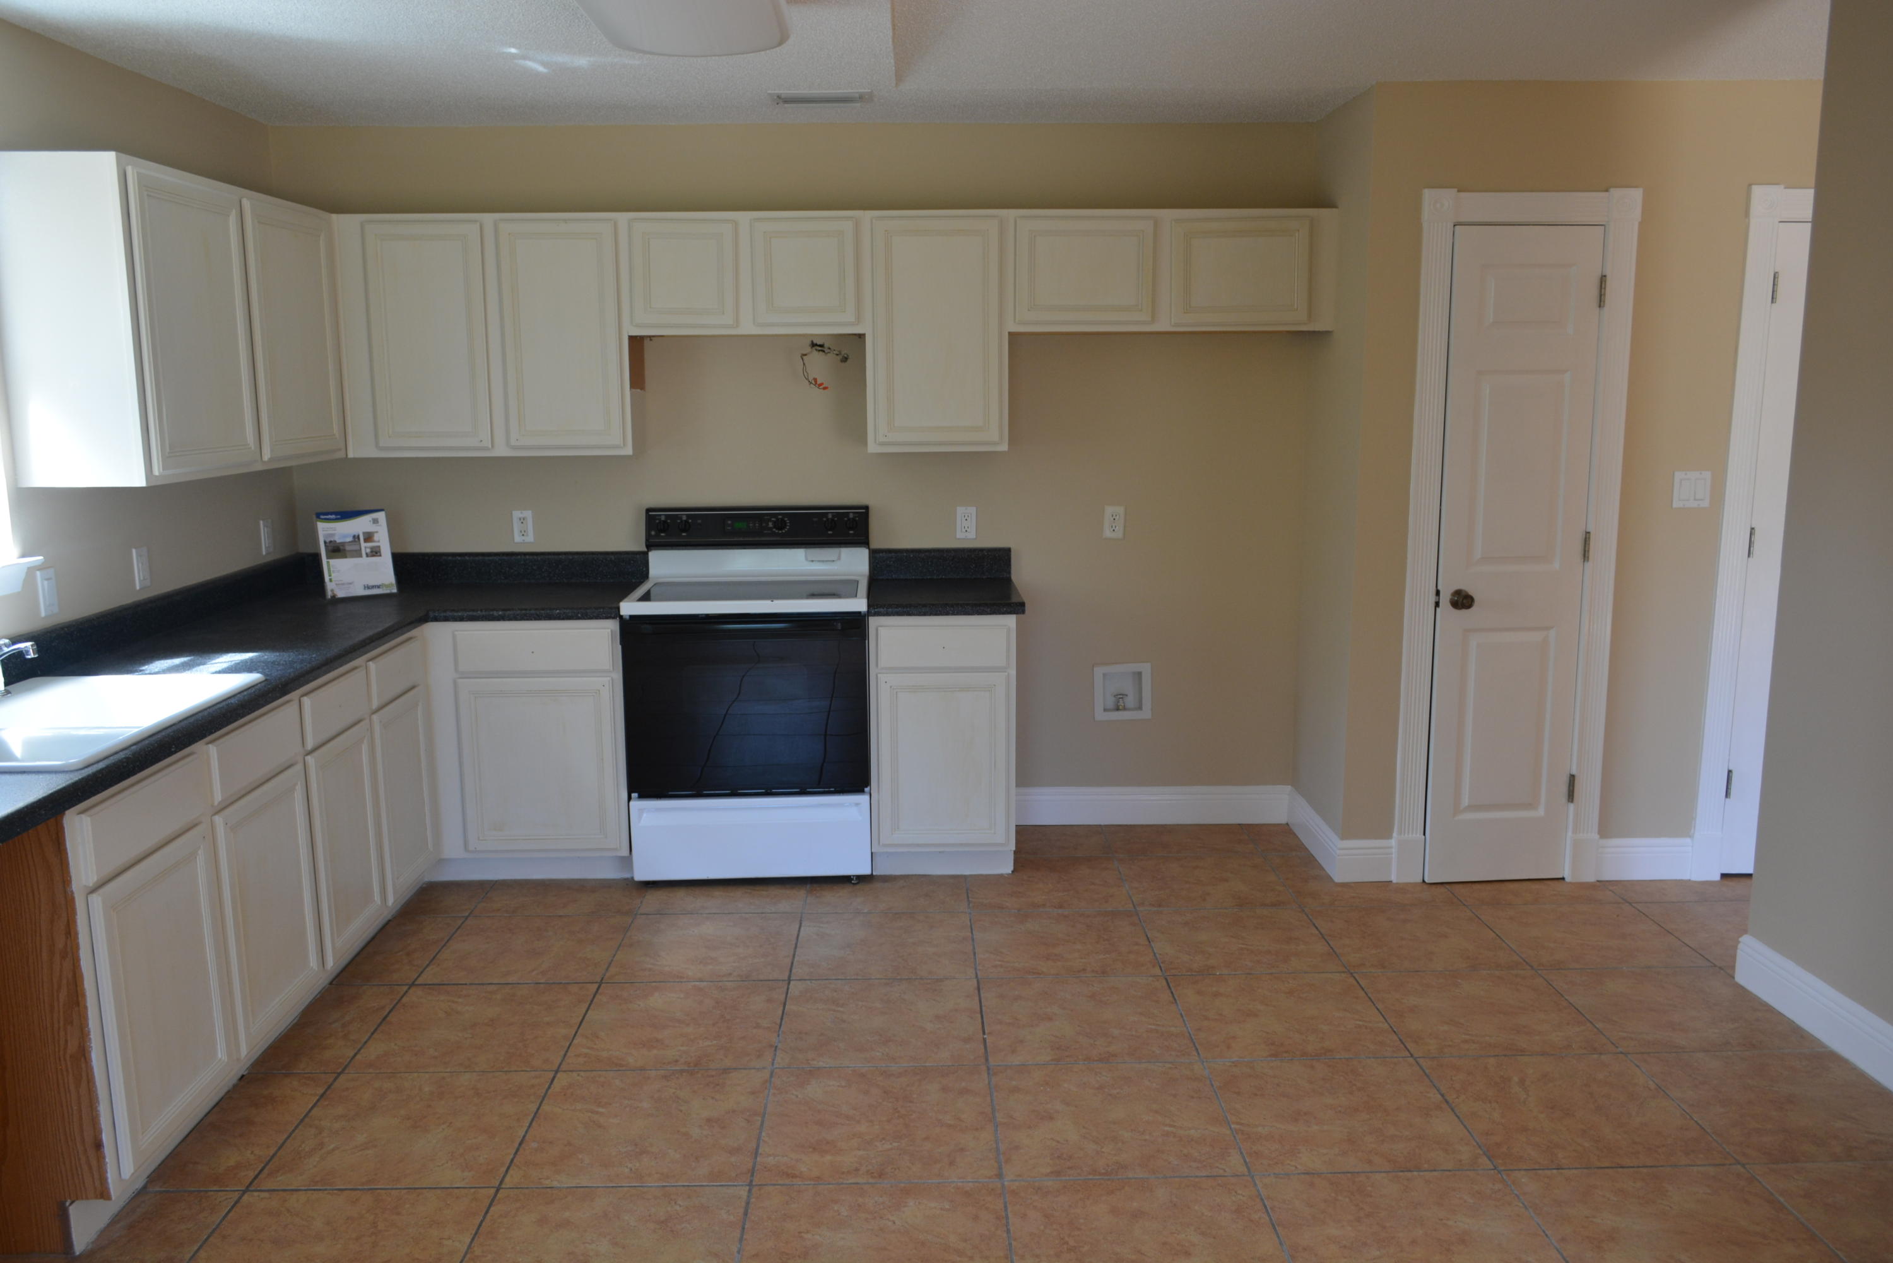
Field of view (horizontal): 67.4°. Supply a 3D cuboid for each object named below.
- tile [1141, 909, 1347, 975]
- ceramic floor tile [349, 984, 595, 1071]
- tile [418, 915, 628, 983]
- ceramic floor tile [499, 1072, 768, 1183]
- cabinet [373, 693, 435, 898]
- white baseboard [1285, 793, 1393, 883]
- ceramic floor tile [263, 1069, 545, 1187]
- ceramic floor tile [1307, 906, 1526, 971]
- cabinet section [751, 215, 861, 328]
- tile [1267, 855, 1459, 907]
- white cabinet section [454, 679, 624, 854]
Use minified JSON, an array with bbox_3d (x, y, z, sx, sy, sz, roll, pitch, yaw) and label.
[{"bbox_3d":[0.842,0.896,4.089,0.500,0.015,0.500,-1,9,-1],"label":"tile"},{"bbox_3d":[-1.164,0.988,3.549,0.495,0.010,0.495,-1,9,-1],"label":"ceramic floor tile"},{"bbox_3d":[-1.183,0.907,4.049,0.495,0.010,0.495,-1,9,-1],"label":"tile"},{"bbox_3d":[-0.646,1.071,3.069,0.500,0.015,0.500,-1,9,-1],"label":"ceramic floor tile"},{"bbox_3d":[-1.842,0.481,4.197,0.500,0.580,0.387,-1,9,-1],"label":"cabinet"},{"bbox_3d":[1.341,0.688,4.881,0.171,0.140,0.659,-1,9,-1],"label":"white baseboard"},{"bbox_3d":[-1.161,1.087,3.095,0.503,0.012,0.487,-1,10,-1],"label":"ceramic floor tile"},{"bbox_3d":[1.342,0.889,4.108,0.497,0.012,0.497,-1,9,-1],"label":"ceramic floor tile"},{"bbox_3d":[-0.449,-1.165,4.660,0.334,0.331,0.310,0,10,-1],"label":"cabinet section"},{"bbox_3d":[1.335,0.804,4.590,0.495,0.010,0.495,-1,9,-1],"label":"tile"},{"bbox_3d":[-1.292,0.381,4.727,0.487,0.561,0.500,0,10,-1],"label":"white cabinet section"}]

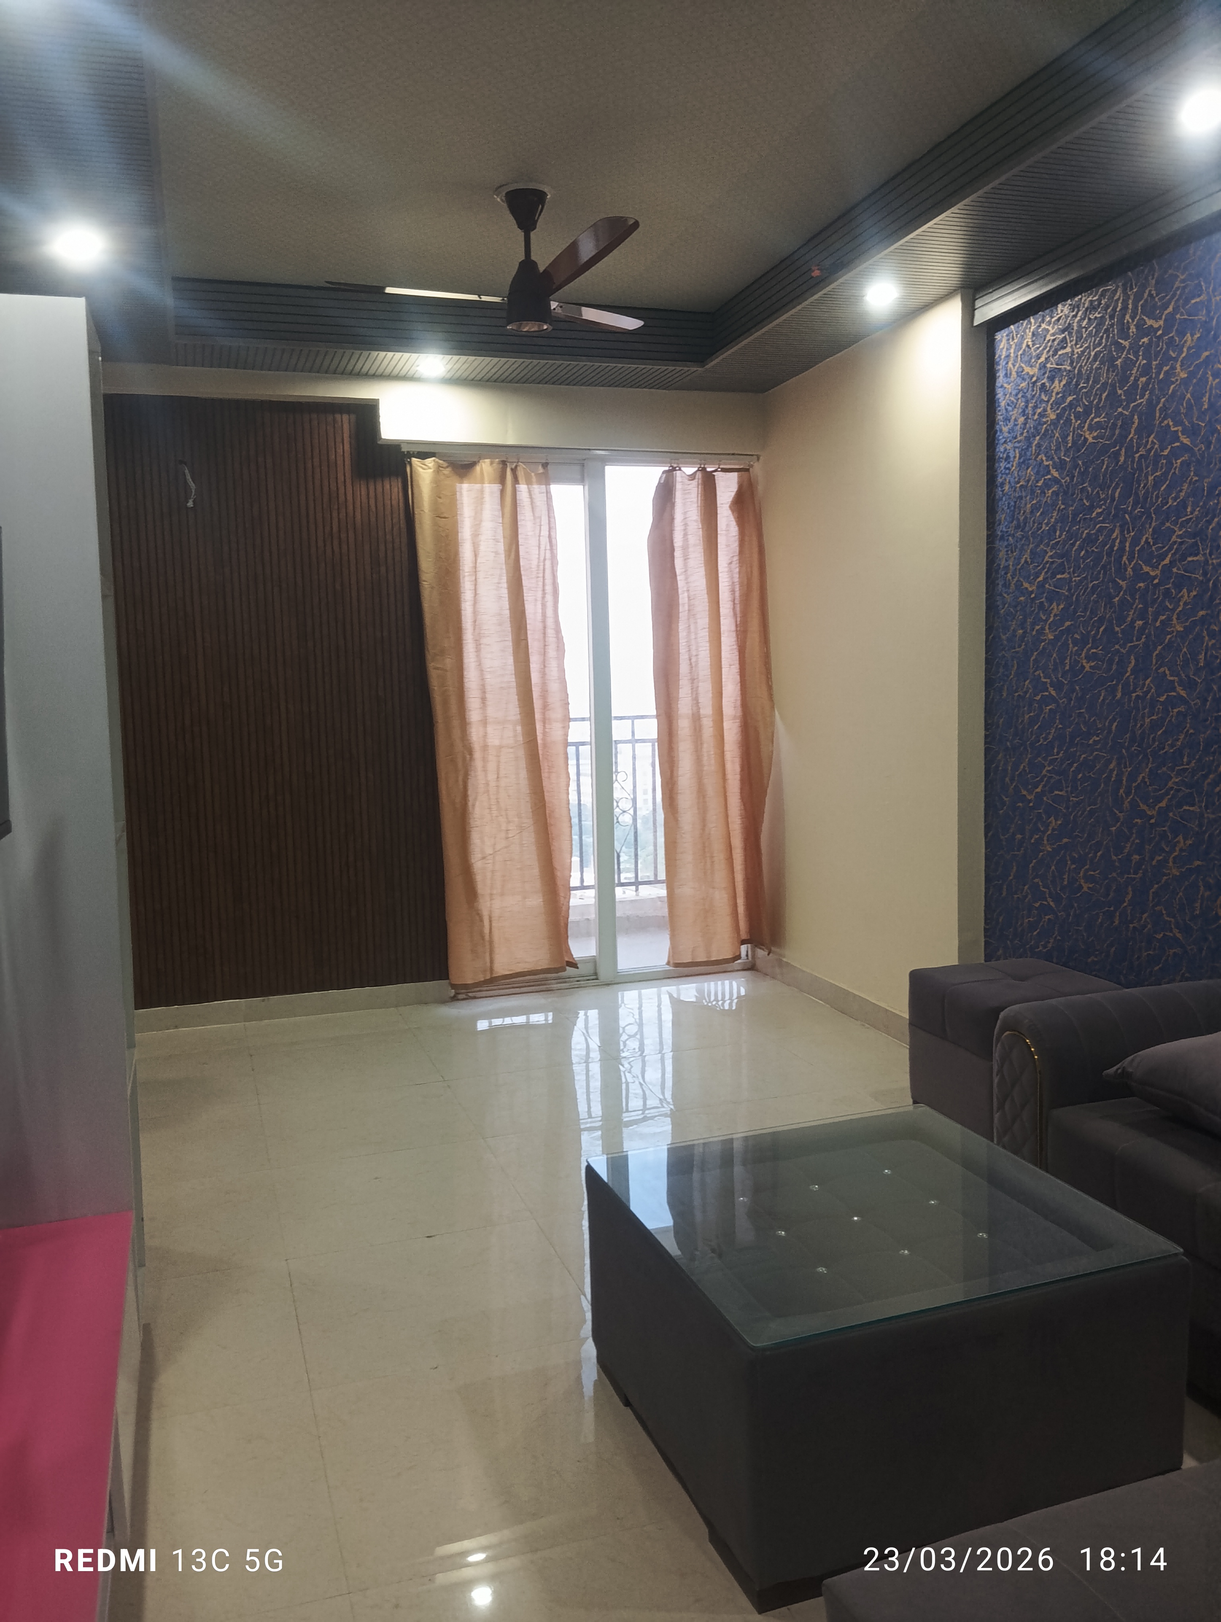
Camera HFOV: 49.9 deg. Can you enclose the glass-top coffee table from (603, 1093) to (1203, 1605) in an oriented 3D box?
[{"bbox_3d":[0.432,0.877,2.292,0.750,0.400,0.755,-3,6,-19],"label":"glass-top coffee table"}]

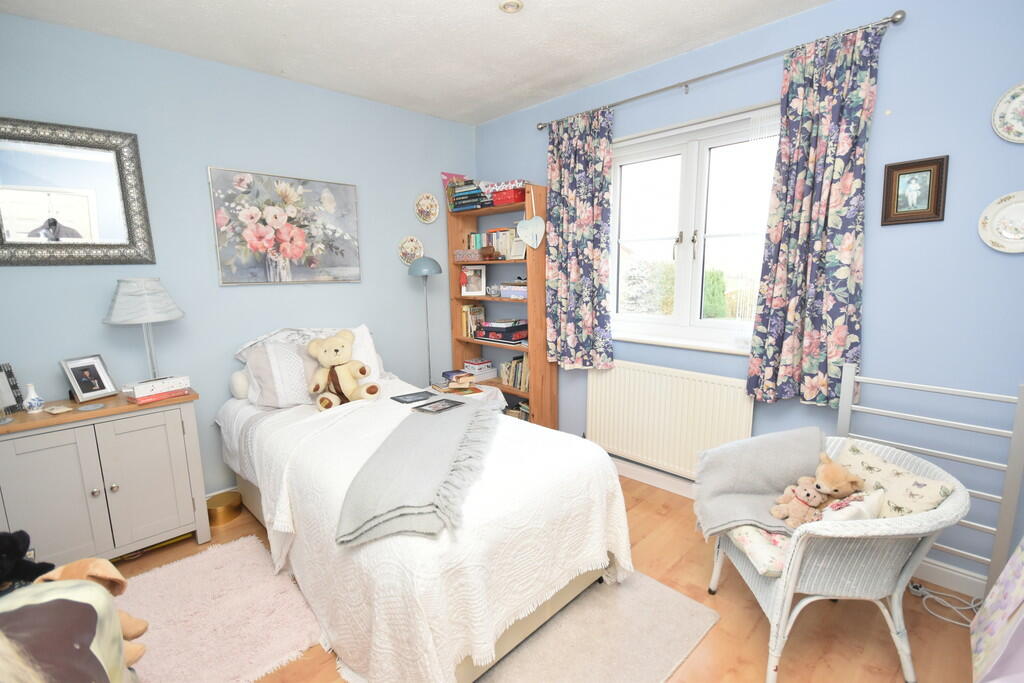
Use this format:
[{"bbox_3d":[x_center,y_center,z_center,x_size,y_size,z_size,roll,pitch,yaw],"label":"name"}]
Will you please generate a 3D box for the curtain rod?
[{"bbox_3d":[0.806,-1.291,2.315,0.075,0.055,1.825,-10,13,-43],"label":"curtain rod"}]

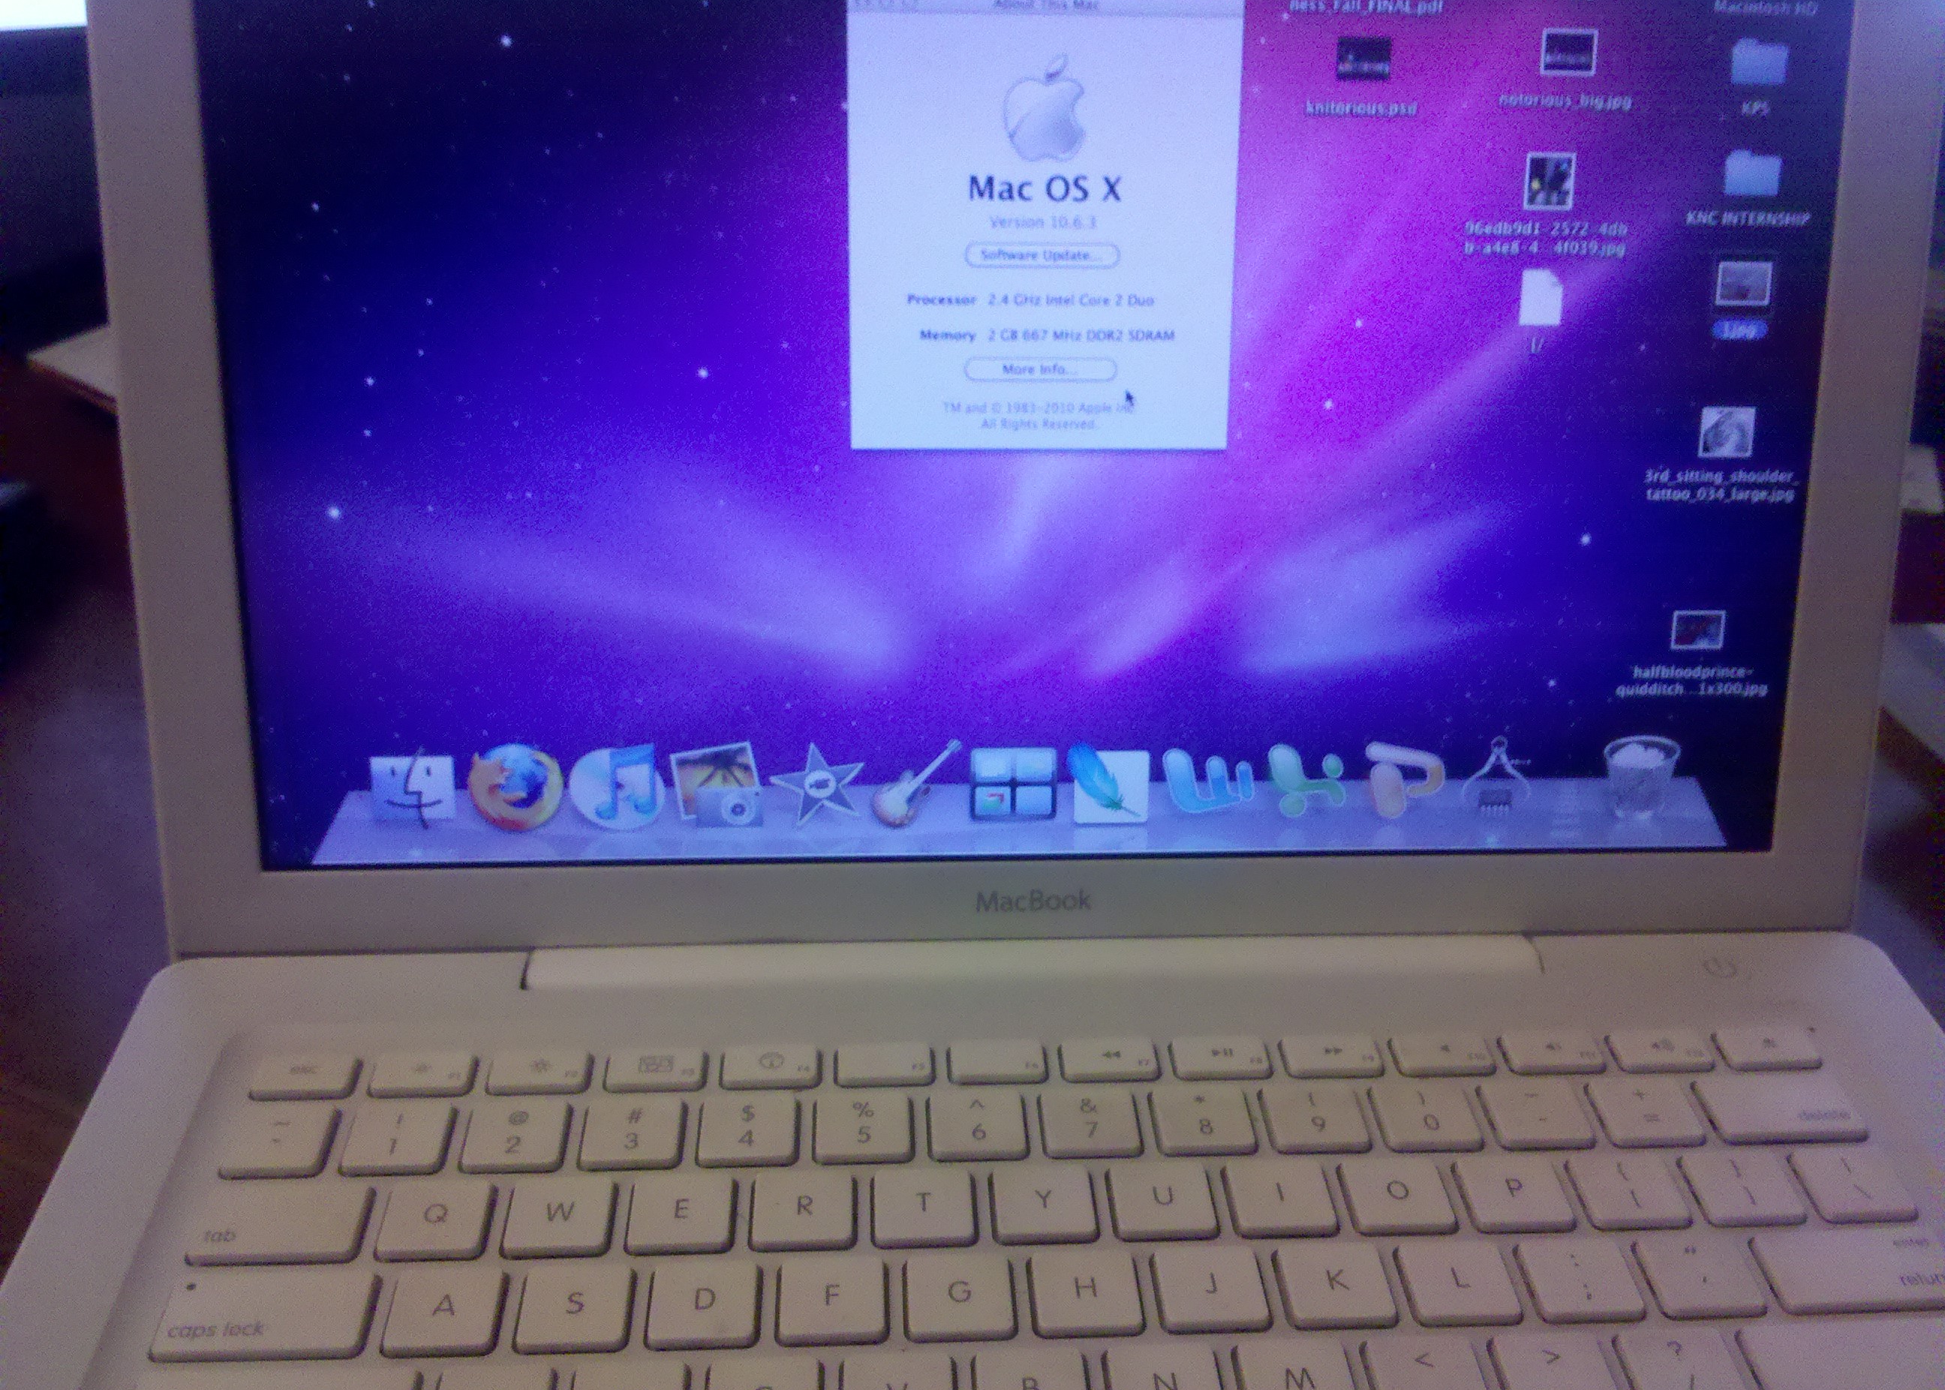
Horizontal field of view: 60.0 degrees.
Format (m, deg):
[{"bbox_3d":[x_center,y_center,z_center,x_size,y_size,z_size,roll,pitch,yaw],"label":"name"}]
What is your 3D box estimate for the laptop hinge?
[{"bbox_3d":[0.013,0.051,0.319,0.189,0.010,0.012,0,32,-3],"label":"laptop hinge"}]

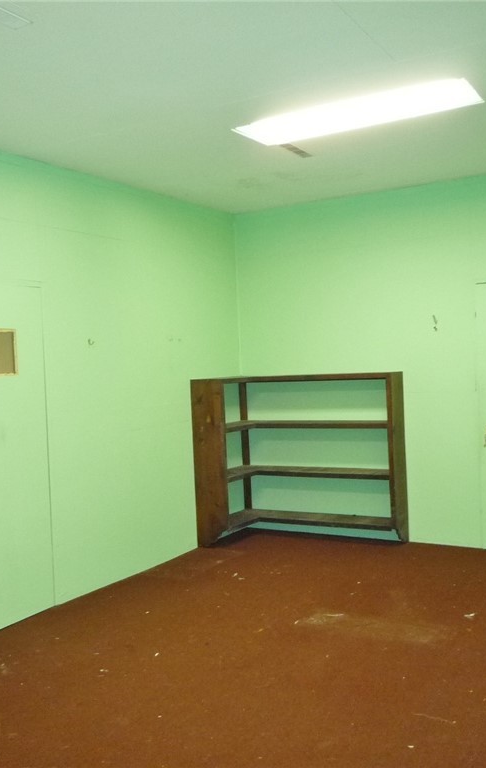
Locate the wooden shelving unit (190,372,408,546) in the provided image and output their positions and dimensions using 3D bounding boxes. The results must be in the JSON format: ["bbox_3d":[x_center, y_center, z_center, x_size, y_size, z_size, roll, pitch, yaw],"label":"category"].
[{"bbox_3d":[0.463,0.626,6.053,1.532,1.382,0.798,-1,2,31],"label":"wooden shelving unit"}]

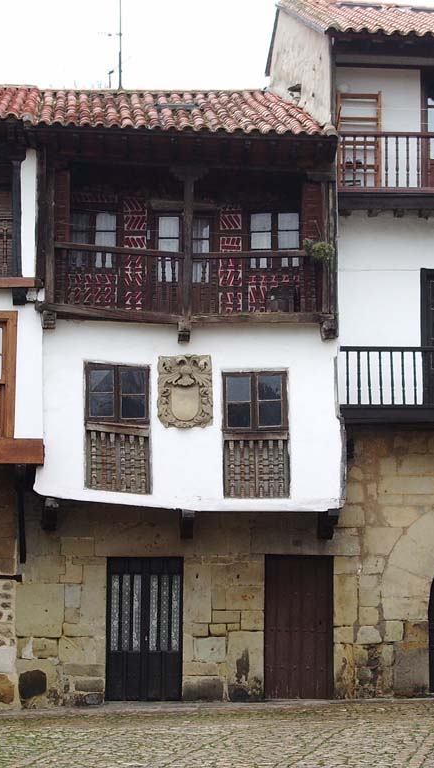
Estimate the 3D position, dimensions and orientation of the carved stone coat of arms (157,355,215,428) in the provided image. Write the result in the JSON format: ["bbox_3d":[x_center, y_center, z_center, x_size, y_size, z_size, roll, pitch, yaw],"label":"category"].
[{"bbox_3d":[-0.461,0.119,26.991,0.823,1.099,0.130,0,-9,1],"label":"carved stone coat of arms"}]

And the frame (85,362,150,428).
[{"bbox_3d":[-1.463,0.177,27.045,0.943,0.982,0.120,0,-9,1],"label":"frame"}]

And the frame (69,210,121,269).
[{"bbox_3d":[-1.893,-2.224,28.192,0.799,0.944,0.120,0,-9,1],"label":"frame"}]

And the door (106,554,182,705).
[{"bbox_3d":[-1.061,3.608,27.102,1.136,2.105,0.120,0,-9,1],"label":"door"}]

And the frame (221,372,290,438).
[{"bbox_3d":[0.552,0.294,26.991,0.969,0.980,0.120,0,-9,1],"label":"frame"}]

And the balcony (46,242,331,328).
[{"bbox_3d":[-0.394,-1.360,27.361,4.220,1.271,1.000,0,-9,1],"label":"balcony"}]

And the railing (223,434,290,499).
[{"bbox_3d":[0.578,1.213,26.845,0.964,0.940,0.120,0,-9,1],"label":"railing"}]

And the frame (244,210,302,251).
[{"bbox_3d":[0.882,-2.227,28.144,0.888,0.895,0.120,0,-9,1],"label":"frame"}]

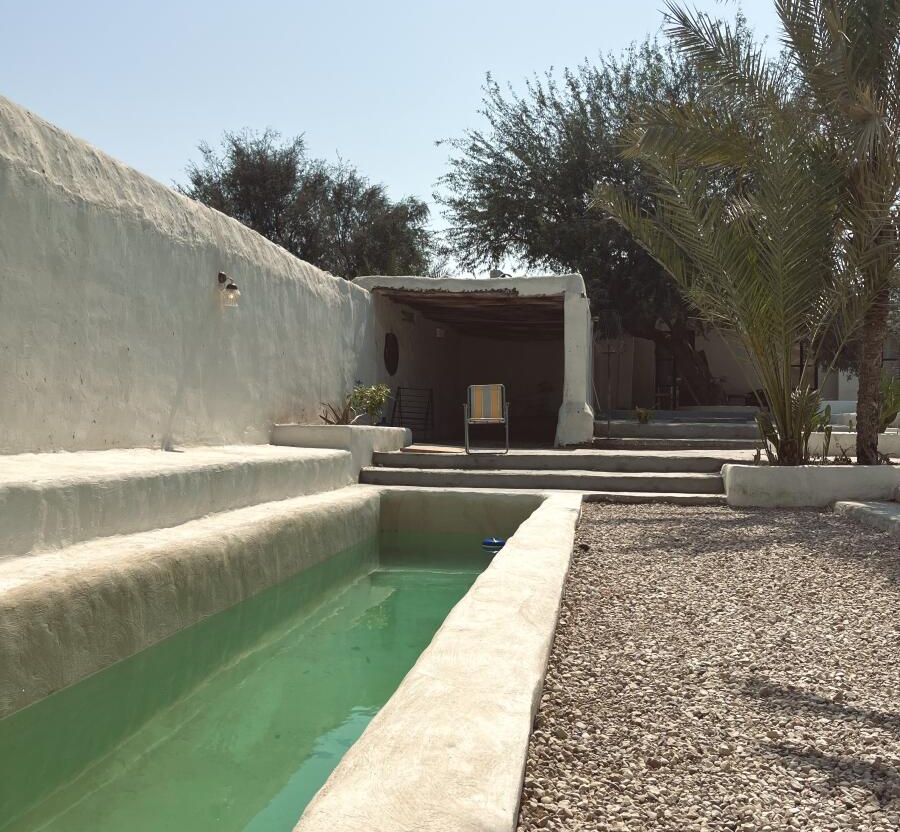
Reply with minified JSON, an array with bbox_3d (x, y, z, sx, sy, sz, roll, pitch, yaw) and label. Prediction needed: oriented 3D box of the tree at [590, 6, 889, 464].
[{"bbox_3d":[2.730,-1.700,8.500,2.800,4.350,2.700,0,-1,0],"label":"tree"}]

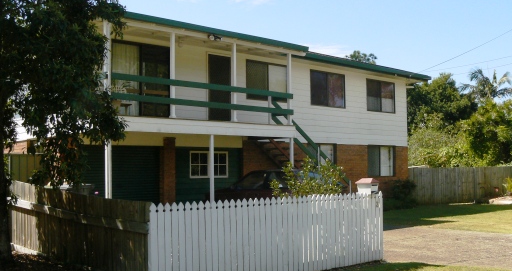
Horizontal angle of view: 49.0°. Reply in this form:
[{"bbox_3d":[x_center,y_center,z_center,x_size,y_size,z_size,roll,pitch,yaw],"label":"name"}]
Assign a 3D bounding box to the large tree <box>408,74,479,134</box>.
[{"bbox_3d":[10.101,-0.065,30.907,4.800,6.710,4.800,2,-5,-42],"label":"large tree"}]

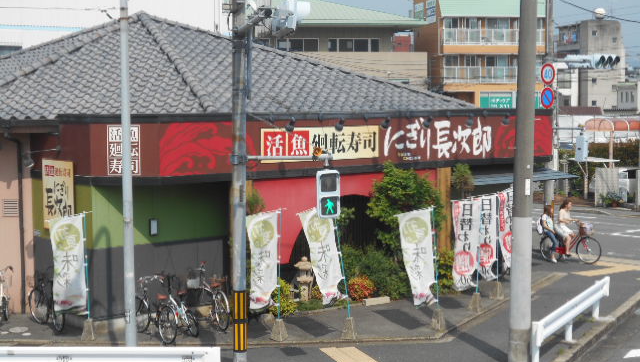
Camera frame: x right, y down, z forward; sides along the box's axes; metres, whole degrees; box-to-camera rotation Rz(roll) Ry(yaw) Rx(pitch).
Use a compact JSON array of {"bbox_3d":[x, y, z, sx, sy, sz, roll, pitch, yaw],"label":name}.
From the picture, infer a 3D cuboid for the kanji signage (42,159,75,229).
[{"bbox_3d":[-5.121,0.264,21.000,1.080,1.320,0.080,4,6,43],"label":"kanji signage"}]

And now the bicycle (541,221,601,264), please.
[{"bbox_3d":[6.297,1.524,26.852,1.730,1.050,0.550,3,6,27],"label":"bicycle"}]

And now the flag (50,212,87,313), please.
[{"bbox_3d":[-4.574,1.482,19.500,0.630,1.780,0.100,-1,4,-7],"label":"flag"}]

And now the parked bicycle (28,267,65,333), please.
[{"bbox_3d":[-5.030,2.246,19.843,0.550,1.060,1.740,-4,7,-34],"label":"parked bicycle"}]

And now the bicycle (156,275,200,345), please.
[{"bbox_3d":[-2.574,2.201,19.052,0.560,1.070,1.700,-2,6,-25],"label":"bicycle"}]

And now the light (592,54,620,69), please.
[{"bbox_3d":[8.336,-3.477,31.200,1.120,0.430,0.340,-4,6,-40],"label":"light"}]

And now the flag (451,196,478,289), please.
[{"bbox_3d":[2.958,1.301,21.800,0.570,1.820,0.100,-2,5,-22],"label":"flag"}]

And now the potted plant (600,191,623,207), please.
[{"bbox_3d":[10.520,0.668,38.700,0.780,0.600,0.700,1,5,6],"label":"potted plant"}]

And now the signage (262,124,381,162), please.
[{"bbox_3d":[0.027,-0.759,22.300,3.050,0.710,0.090,-4,6,-38],"label":"signage"}]

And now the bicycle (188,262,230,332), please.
[{"bbox_3d":[-2.052,2.173,20.000,0.530,1.060,1.720,-2,5,-27],"label":"bicycle"}]

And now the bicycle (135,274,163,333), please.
[{"bbox_3d":[-2.955,2.322,19.087,0.550,1.060,1.720,-4,7,-35],"label":"bicycle"}]

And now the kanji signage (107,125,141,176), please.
[{"bbox_3d":[-3.462,-0.540,18.991,0.580,0.890,0.040,0,6,-1],"label":"kanji signage"}]

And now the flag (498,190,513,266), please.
[{"bbox_3d":[4.089,1.049,23.200,0.500,1.780,0.140,-1,5,-12],"label":"flag"}]

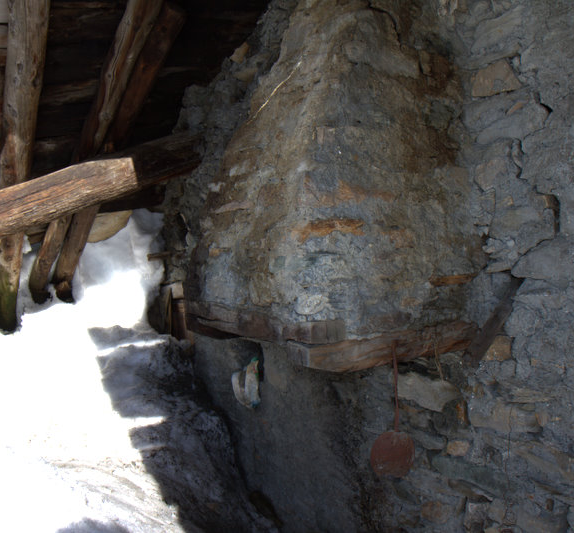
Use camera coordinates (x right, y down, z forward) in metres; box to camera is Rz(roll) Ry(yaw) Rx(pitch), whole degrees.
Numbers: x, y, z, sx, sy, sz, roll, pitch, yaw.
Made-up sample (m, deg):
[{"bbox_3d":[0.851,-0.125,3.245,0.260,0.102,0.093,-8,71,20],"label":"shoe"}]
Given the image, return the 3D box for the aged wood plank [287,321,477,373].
[{"bbox_3d":[0.491,0.310,2.570,0.100,0.120,1.400,1,1,40],"label":"aged wood plank"}]

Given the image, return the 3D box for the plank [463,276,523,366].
[{"bbox_3d":[1.032,0.277,2.960,0.085,0.480,0.085,33,12,35],"label":"plank"}]

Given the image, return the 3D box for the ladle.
[{"bbox_3d":[0.426,0.576,2.400,0.178,0.540,0.040,0,1,-6],"label":"ladle"}]

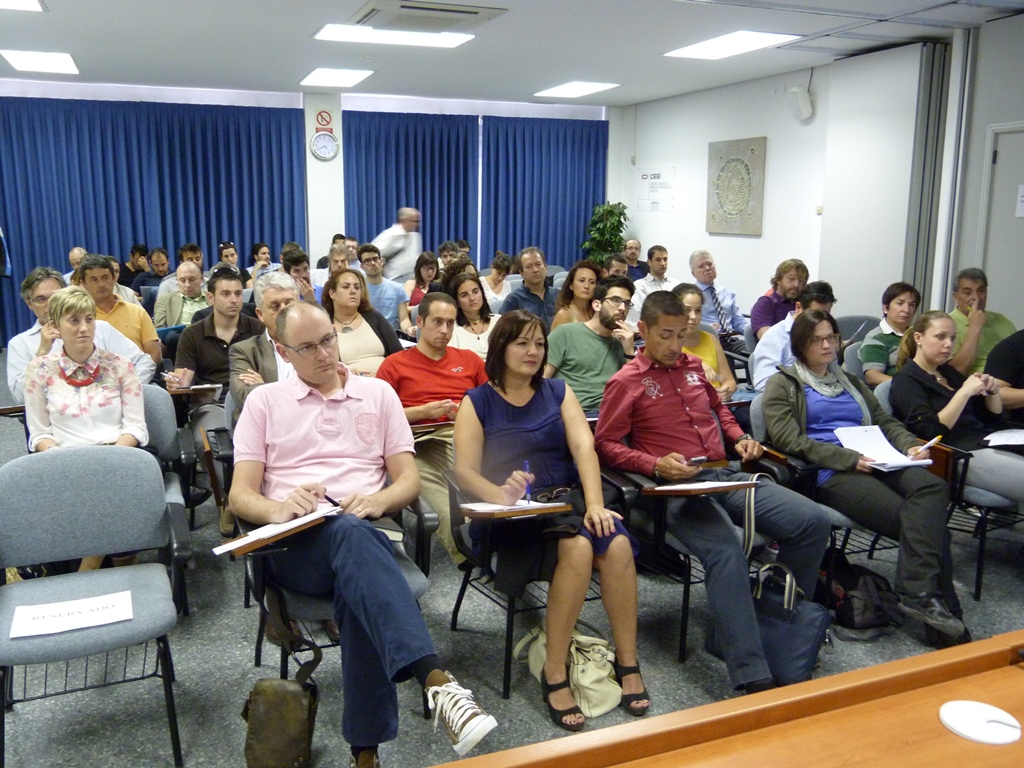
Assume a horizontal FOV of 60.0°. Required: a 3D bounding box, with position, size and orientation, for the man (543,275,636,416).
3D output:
[{"bbox_3d":[0.431,0.127,4.196,0.540,1.250,0.820,-6,12,-26],"label":"man"}]

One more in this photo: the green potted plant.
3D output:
[{"bbox_3d":[1.220,-1.526,11.648,0.600,1.690,0.600,-4,12,-21],"label":"green potted plant"}]

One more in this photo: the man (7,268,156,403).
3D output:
[{"bbox_3d":[-2.059,0.094,4.286,0.620,1.280,0.800,-5,12,-22],"label":"man"}]

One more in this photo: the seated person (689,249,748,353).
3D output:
[{"bbox_3d":[1.558,-0.372,6.687,0.560,1.260,0.820,-5,12,-22],"label":"seated person"}]

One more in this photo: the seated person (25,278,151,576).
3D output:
[{"bbox_3d":[-1.580,0.280,3.388,0.500,1.250,0.780,-5,12,-22],"label":"seated person"}]

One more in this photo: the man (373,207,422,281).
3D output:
[{"bbox_3d":[-1.103,-0.964,8.861,0.680,1.630,0.520,-3,11,-14],"label":"man"}]

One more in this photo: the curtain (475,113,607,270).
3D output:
[{"bbox_3d":[0.459,-2.130,11.937,1.800,2.770,0.120,-4,12,-21],"label":"curtain"}]

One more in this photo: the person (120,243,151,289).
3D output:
[{"bbox_3d":[-3.224,-0.556,7.735,0.520,1.270,0.780,-5,12,-22],"label":"person"}]

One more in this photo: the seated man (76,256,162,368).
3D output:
[{"bbox_3d":[-2.304,-0.091,5.207,0.560,1.310,0.850,-4,12,-21],"label":"seated man"}]

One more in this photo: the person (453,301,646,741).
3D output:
[{"bbox_3d":[0.075,0.377,2.935,0.520,1.215,0.770,-6,12,-29],"label":"person"}]

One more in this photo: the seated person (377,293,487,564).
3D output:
[{"bbox_3d":[-0.317,0.207,3.920,0.540,1.200,0.800,-4,12,-21],"label":"seated person"}]

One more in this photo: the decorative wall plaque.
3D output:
[{"bbox_3d":[2.449,-2.164,9.778,0.050,1.020,1.020,-4,12,-21],"label":"decorative wall plaque"}]

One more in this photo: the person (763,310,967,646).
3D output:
[{"bbox_3d":[1.273,0.324,3.369,0.600,1.170,0.860,-8,13,-35],"label":"person"}]

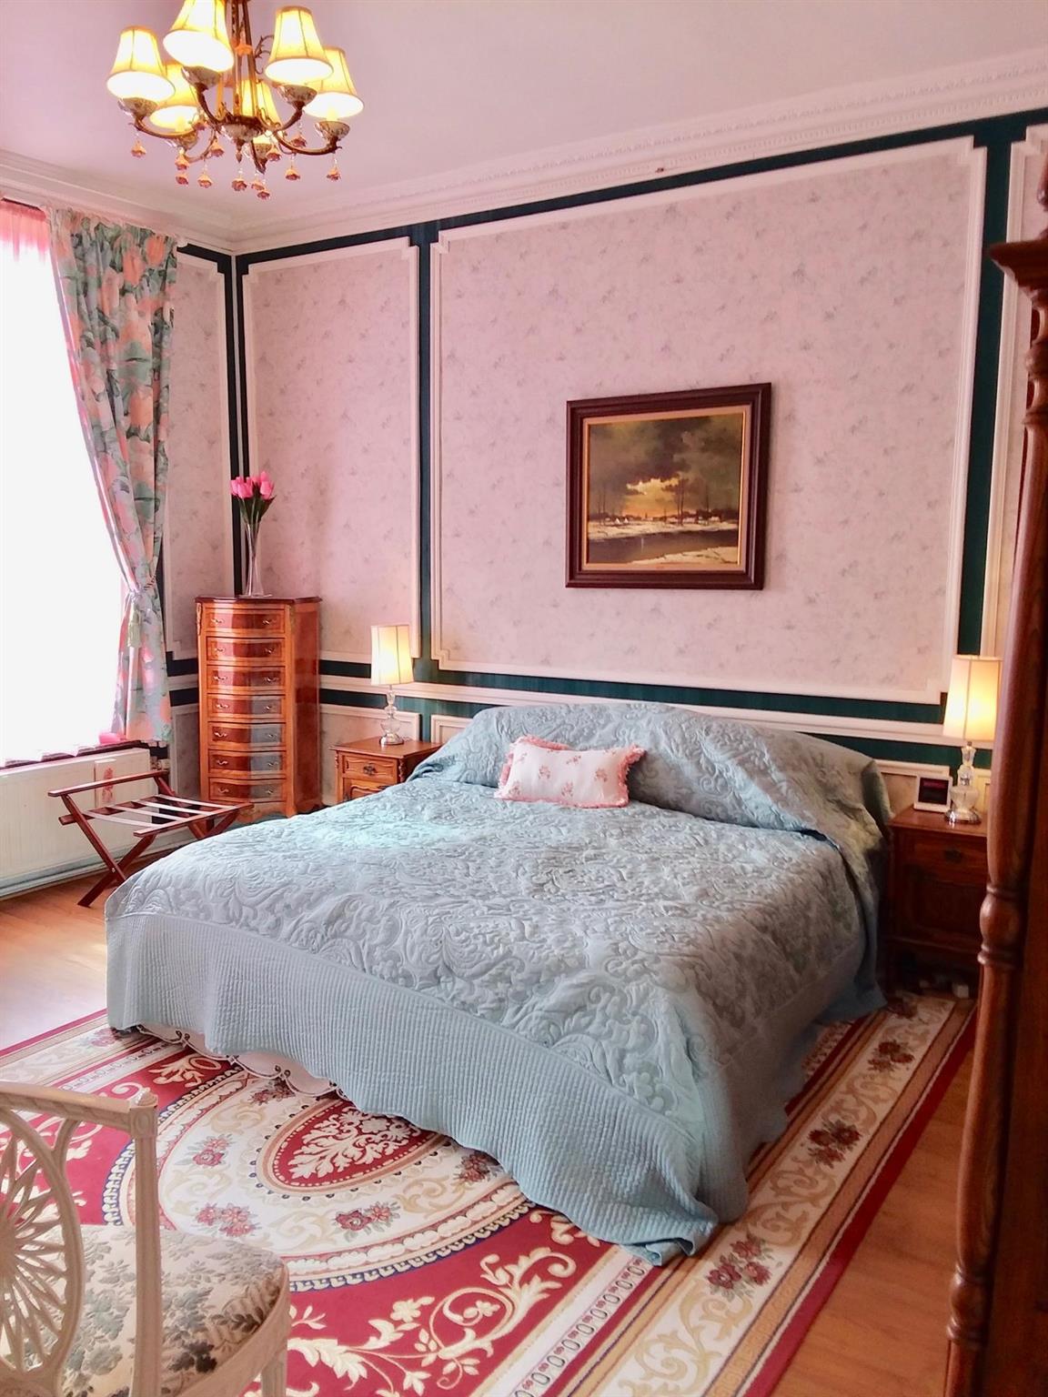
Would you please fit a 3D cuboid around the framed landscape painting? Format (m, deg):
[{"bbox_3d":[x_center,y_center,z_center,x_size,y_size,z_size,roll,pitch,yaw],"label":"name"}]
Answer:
[{"bbox_3d":[0.558,-0.847,4.462,0.885,0.790,0.050,5,9,31],"label":"framed landscape painting"}]

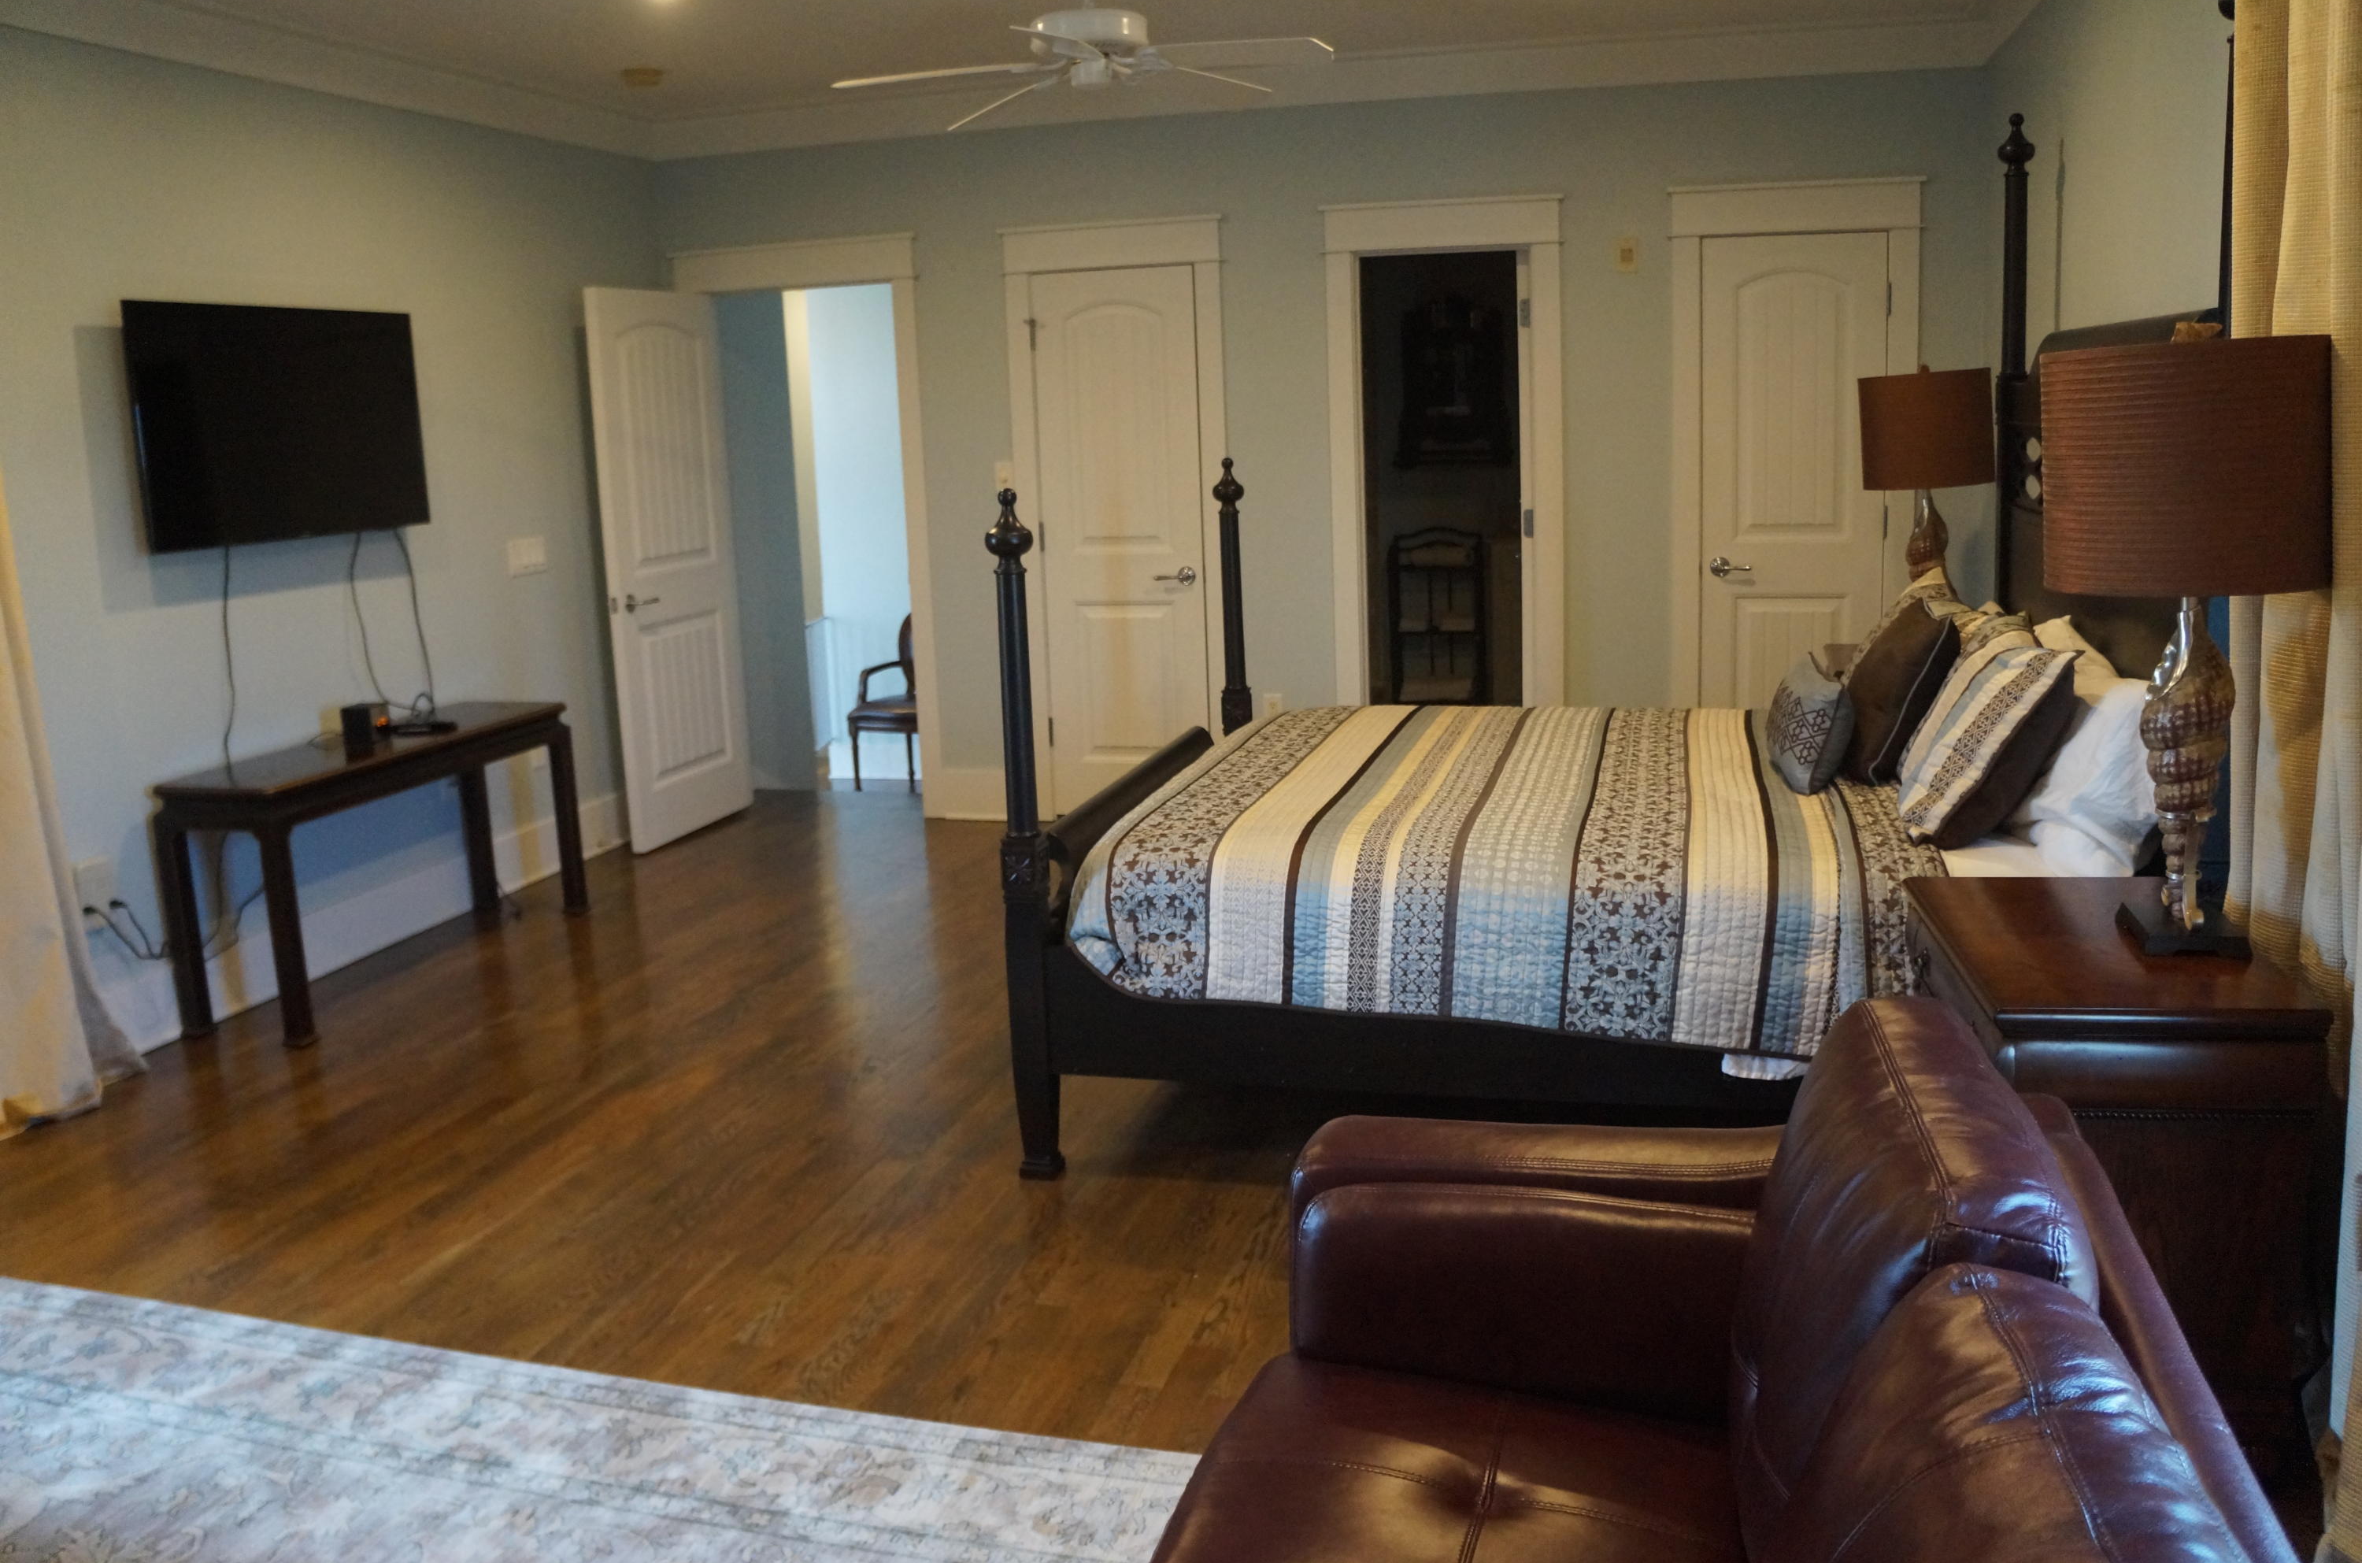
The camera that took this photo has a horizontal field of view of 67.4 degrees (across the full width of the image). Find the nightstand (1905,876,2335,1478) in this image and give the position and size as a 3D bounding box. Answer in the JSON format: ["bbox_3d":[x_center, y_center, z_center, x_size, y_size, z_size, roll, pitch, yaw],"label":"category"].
[{"bbox_3d":[1.366,0.570,2.703,0.440,0.700,0.690,1,11,15],"label":"nightstand"}]

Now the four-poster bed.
[{"bbox_3d":[0.946,-0.468,4.065,2.260,2.260,2.000,1,11,15],"label":"four-poster bed"}]

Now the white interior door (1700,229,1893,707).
[{"bbox_3d":[2.090,-0.811,6.059,0.620,2.070,0.050,1,11,15],"label":"white interior door"}]

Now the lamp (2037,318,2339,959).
[{"bbox_3d":[1.459,-0.207,2.544,0.360,0.890,0.360,1,11,15],"label":"lamp"}]

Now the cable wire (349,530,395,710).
[{"bbox_3d":[-2.380,-0.469,5.214,0.050,0.540,0.110,1,11,15],"label":"cable wire"}]

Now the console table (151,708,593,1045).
[{"bbox_3d":[-2.301,0.223,5.157,0.380,0.690,1.340,1,11,15],"label":"console table"}]

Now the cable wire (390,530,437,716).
[{"bbox_3d":[-2.329,-0.489,5.422,0.050,0.590,0.100,1,11,15],"label":"cable wire"}]

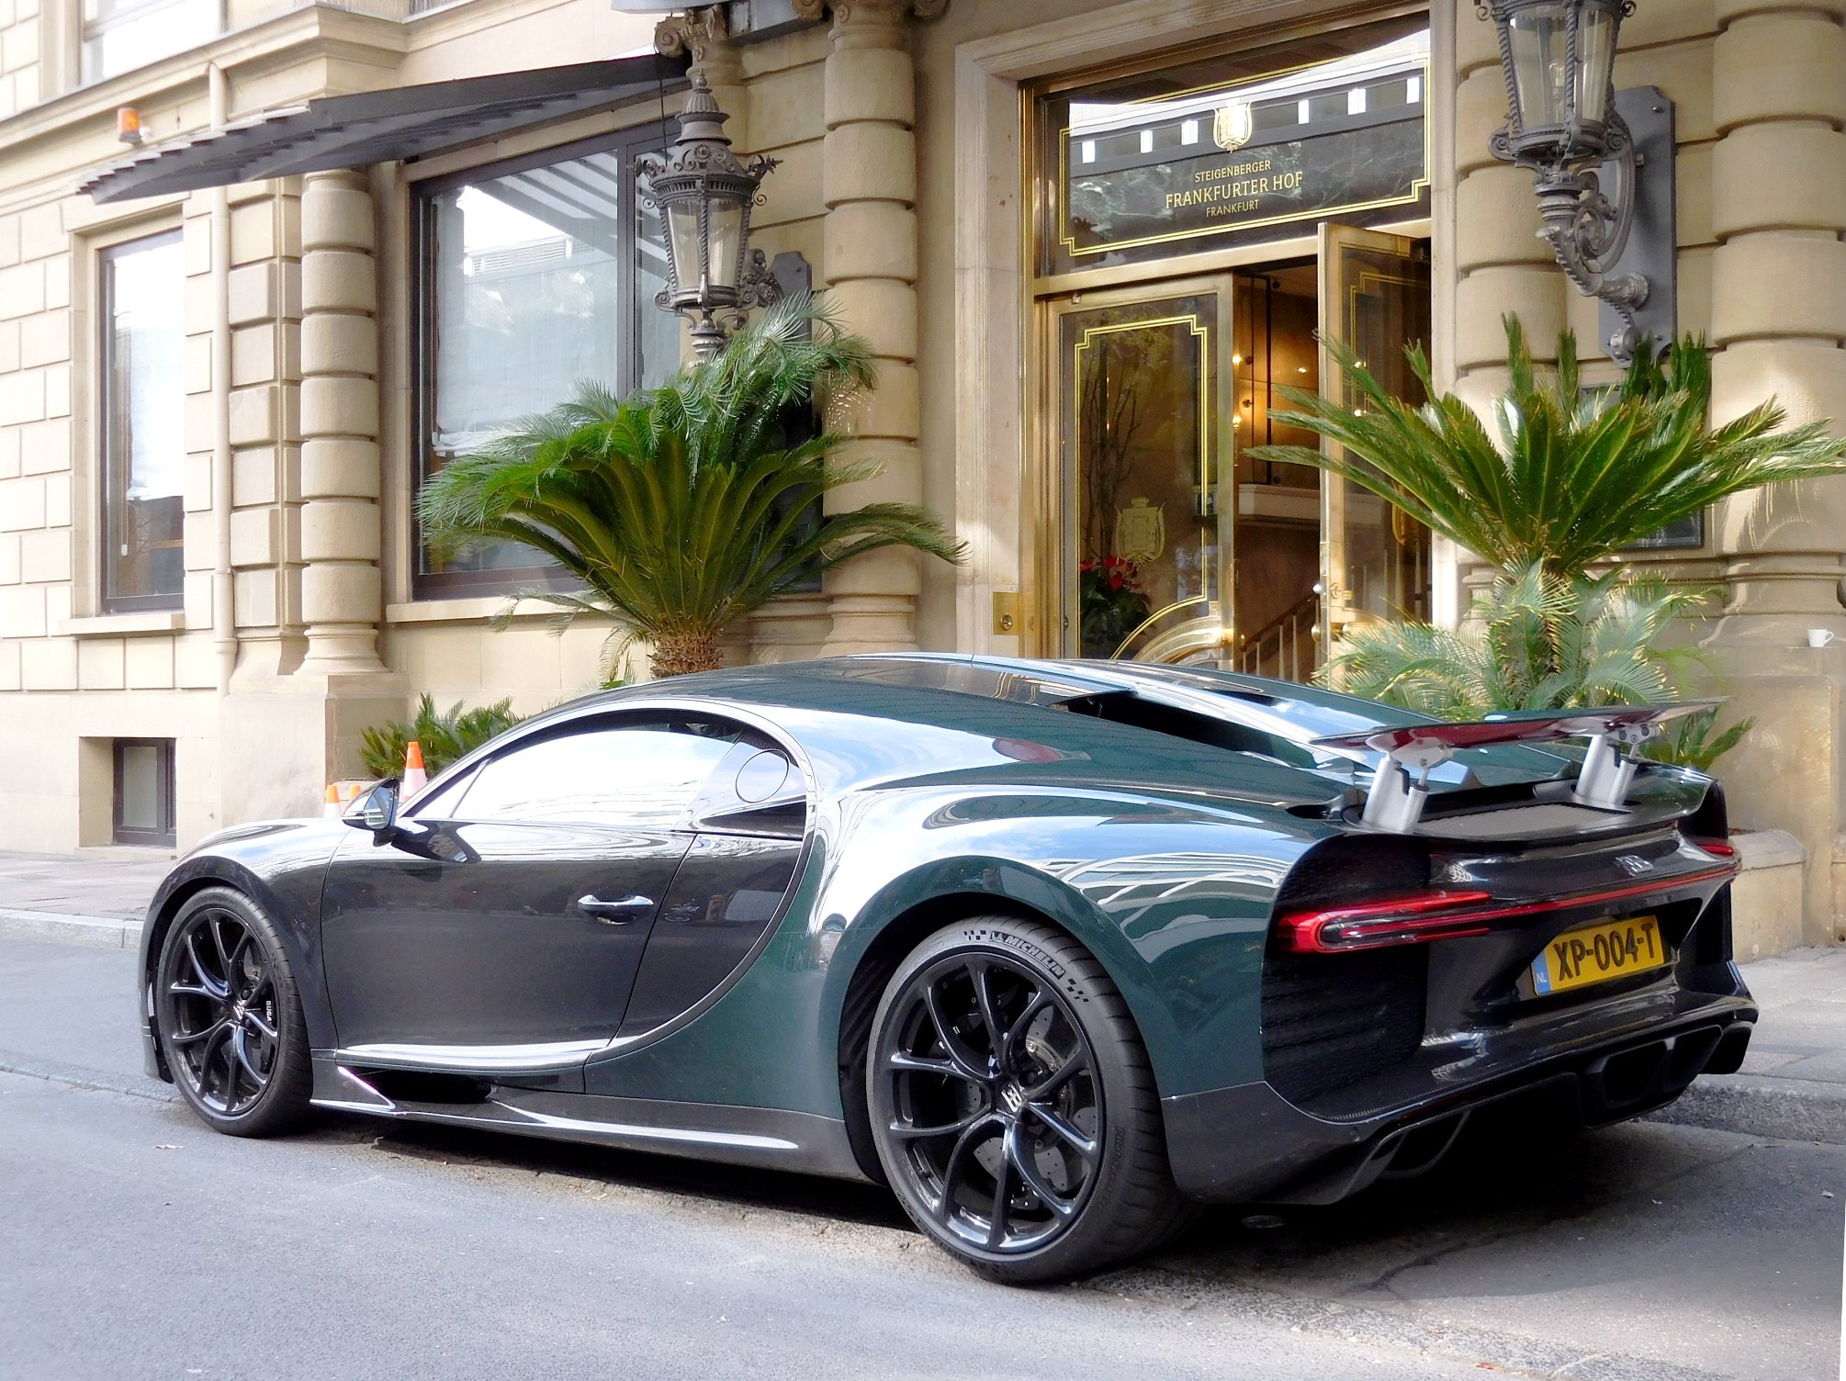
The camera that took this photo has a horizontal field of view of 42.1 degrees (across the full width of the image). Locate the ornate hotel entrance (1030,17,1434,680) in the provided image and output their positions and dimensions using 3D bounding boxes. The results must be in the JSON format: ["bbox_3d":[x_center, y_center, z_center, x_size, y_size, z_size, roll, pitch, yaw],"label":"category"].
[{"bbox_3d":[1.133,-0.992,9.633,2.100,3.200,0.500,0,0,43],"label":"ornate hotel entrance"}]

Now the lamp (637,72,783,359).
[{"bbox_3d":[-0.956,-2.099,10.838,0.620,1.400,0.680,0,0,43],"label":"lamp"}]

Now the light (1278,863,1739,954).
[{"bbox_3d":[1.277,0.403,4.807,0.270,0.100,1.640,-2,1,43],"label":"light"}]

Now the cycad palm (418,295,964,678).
[{"bbox_3d":[-1.011,-0.692,10.383,2.250,2.080,2.000,0,0,43],"label":"cycad palm"}]

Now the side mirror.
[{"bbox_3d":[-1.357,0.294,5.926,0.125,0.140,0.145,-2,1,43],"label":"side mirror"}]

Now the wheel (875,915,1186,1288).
[{"bbox_3d":[0.237,0.763,4.658,0.710,0.700,0.355,-2,1,43],"label":"wheel"}]

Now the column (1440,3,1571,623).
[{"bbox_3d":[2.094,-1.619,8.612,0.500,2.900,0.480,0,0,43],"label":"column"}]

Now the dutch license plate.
[{"bbox_3d":[1.345,0.522,4.750,0.020,0.110,0.520,-12,-6,43],"label":"dutch license plate"}]

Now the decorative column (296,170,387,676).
[{"bbox_3d":[-3.289,-1.609,13.572,0.500,3.050,0.480,0,0,43],"label":"decorative column"}]

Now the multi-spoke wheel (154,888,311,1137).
[{"bbox_3d":[-1.769,0.837,6.480,0.680,0.670,0.285,-2,1,43],"label":"multi-spoke wheel"}]

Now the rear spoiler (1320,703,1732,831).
[{"bbox_3d":[1.233,0.146,4.834,0.380,0.250,1.540,-2,1,43],"label":"rear spoiler"}]

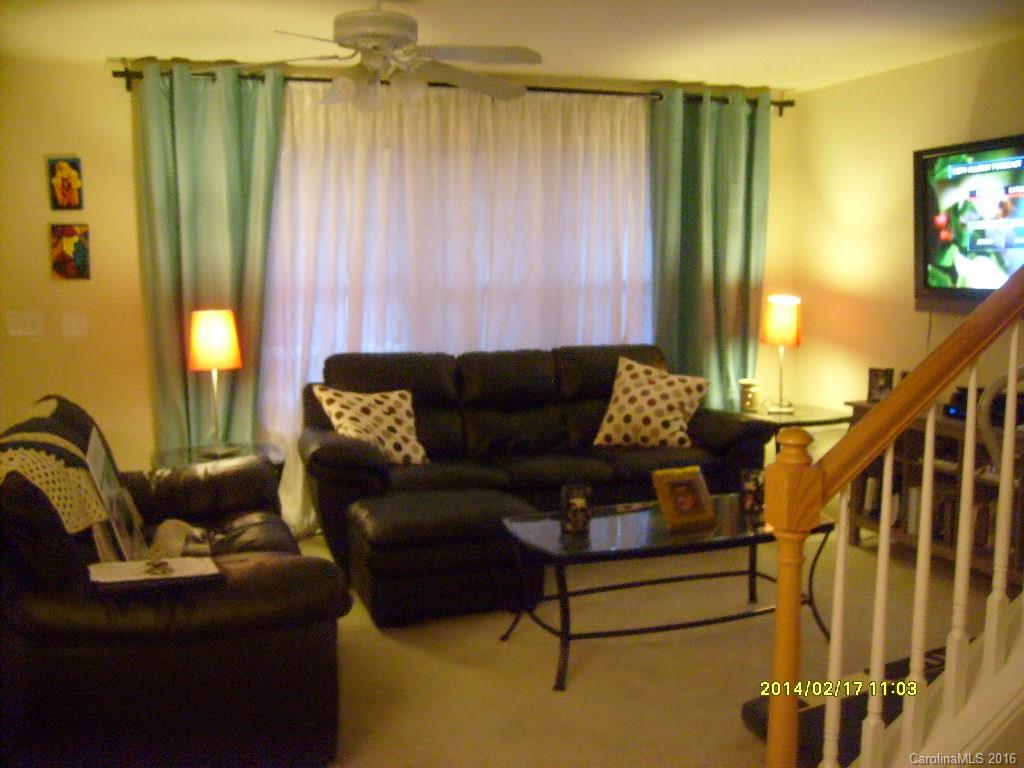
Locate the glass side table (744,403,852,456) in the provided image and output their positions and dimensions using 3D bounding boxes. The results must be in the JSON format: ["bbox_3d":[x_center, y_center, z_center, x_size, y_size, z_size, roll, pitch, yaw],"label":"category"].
[{"bbox_3d":[1.579,0.469,5.755,0.550,0.600,0.560,-2,8,-16],"label":"glass side table"}]

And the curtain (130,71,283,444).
[{"bbox_3d":[-1.481,-0.363,5.253,0.700,2.380,0.140,-2,8,-16],"label":"curtain"}]

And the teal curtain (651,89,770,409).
[{"bbox_3d":[1.147,-0.471,6.036,0.740,2.410,0.130,-2,8,-16],"label":"teal curtain"}]

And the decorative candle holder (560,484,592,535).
[{"bbox_3d":[0.250,0.479,3.960,0.110,0.175,0.110,-2,8,-16],"label":"decorative candle holder"}]

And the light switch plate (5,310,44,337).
[{"bbox_3d":[-2.399,-0.297,5.105,0.164,0.117,0.012,-2,8,-17],"label":"light switch plate"}]

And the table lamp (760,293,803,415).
[{"bbox_3d":[1.556,-0.166,5.953,0.235,0.650,0.235,-2,8,-16],"label":"table lamp"}]

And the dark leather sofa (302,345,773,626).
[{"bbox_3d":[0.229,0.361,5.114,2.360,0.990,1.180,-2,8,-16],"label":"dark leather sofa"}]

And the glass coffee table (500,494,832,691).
[{"bbox_3d":[0.602,0.771,4.022,1.180,0.460,0.610,-3,8,-21],"label":"glass coffee table"}]

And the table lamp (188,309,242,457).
[{"bbox_3d":[-1.333,-0.006,4.671,0.245,0.650,0.245,-2,8,-16],"label":"table lamp"}]

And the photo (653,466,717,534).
[{"bbox_3d":[0.667,0.441,4.065,0.220,0.220,0.035,-5,-18,-32],"label":"photo"}]

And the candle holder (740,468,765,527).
[{"bbox_3d":[1.003,0.441,4.278,0.108,0.172,0.108,-2,8,-16],"label":"candle holder"}]

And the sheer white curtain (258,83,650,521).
[{"bbox_3d":[-0.226,-0.402,5.677,2.200,2.360,0.110,-2,8,-16],"label":"sheer white curtain"}]

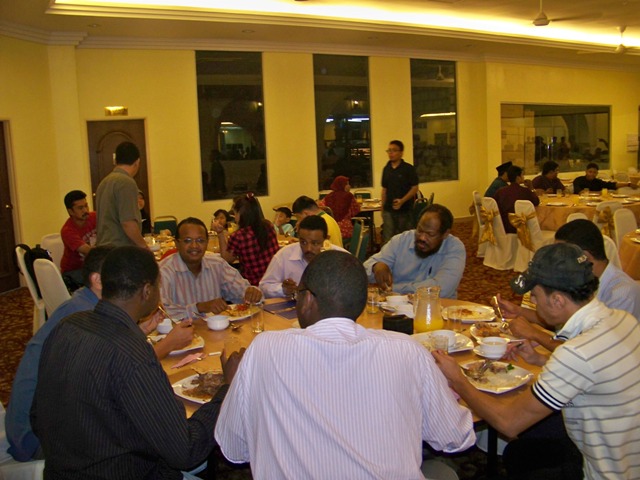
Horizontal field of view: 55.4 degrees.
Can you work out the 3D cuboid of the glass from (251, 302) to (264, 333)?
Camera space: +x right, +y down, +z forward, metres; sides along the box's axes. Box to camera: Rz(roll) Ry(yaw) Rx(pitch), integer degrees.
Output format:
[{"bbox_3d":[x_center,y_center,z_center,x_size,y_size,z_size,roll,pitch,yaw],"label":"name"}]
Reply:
[{"bbox_3d":[-0.283,0.353,2.760,0.060,0.123,0.060,-2,8,0],"label":"glass"}]

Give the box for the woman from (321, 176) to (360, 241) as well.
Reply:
[{"bbox_3d":[0.392,-0.159,7.667,0.480,1.280,0.720,4,10,36],"label":"woman"}]

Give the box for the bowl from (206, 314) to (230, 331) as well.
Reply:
[{"bbox_3d":[-0.491,0.413,2.949,0.109,0.054,0.109,-2,8,0],"label":"bowl"}]

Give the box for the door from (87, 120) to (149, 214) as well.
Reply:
[{"bbox_3d":[-2.985,-0.715,9.202,0.900,2.140,0.070,-7,9,-28],"label":"door"}]

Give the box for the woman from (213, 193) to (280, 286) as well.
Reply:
[{"bbox_3d":[-0.582,0.260,4.819,0.500,1.240,0.680,-7,9,-30],"label":"woman"}]

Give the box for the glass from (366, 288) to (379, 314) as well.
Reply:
[{"bbox_3d":[0.261,0.298,2.980,0.060,0.122,0.060,-2,8,0],"label":"glass"}]

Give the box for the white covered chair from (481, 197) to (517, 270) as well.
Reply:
[{"bbox_3d":[2.434,-0.123,7.782,0.550,0.910,0.450,-4,8,-10],"label":"white covered chair"}]

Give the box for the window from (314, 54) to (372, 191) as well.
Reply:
[{"bbox_3d":[0.444,-2.127,11.141,1.142,2.389,0.120,-7,9,-27],"label":"window"}]

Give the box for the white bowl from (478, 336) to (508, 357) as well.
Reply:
[{"bbox_3d":[0.646,0.400,2.260,0.100,0.052,0.100,-2,8,0],"label":"white bowl"}]

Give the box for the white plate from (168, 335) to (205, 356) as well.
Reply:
[{"bbox_3d":[-0.600,0.438,2.570,0.250,0.022,0.250,-7,9,-27],"label":"white plate"}]

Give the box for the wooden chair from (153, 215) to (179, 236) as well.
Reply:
[{"bbox_3d":[-1.908,0.094,7.757,0.410,0.850,0.490,-6,9,-25],"label":"wooden chair"}]

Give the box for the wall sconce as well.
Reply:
[{"bbox_3d":[-3.067,-1.943,9.237,0.334,0.134,0.100,-7,9,-27],"label":"wall sconce"}]

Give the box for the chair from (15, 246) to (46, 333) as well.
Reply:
[{"bbox_3d":[-2.210,0.504,5.042,0.560,0.930,0.450,-6,9,-25],"label":"chair"}]

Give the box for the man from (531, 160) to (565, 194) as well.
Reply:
[{"bbox_3d":[3.620,-0.524,9.228,0.700,1.290,0.500,4,10,38],"label":"man"}]

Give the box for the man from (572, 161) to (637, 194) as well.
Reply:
[{"bbox_3d":[4.357,-0.564,9.391,0.920,1.260,0.650,-1,8,8],"label":"man"}]

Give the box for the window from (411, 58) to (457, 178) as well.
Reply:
[{"bbox_3d":[2.247,-2.312,11.873,1.150,2.380,0.100,-7,9,-28],"label":"window"}]

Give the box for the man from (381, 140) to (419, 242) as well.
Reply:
[{"bbox_3d":[0.956,-0.367,7.267,0.490,1.660,0.320,1,9,25],"label":"man"}]

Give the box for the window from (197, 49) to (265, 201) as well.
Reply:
[{"bbox_3d":[-1.442,-1.898,10.171,1.155,2.410,0.120,-7,9,-27],"label":"window"}]

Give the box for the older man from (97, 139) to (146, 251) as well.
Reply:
[{"bbox_3d":[-1.617,0.063,5.049,0.470,1.750,0.340,4,10,36],"label":"older man"}]

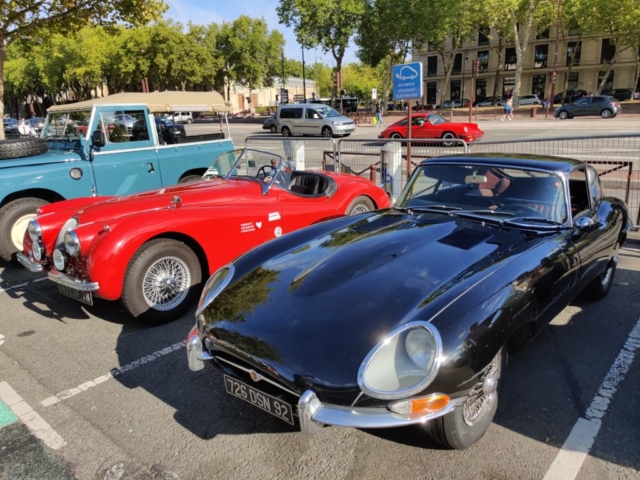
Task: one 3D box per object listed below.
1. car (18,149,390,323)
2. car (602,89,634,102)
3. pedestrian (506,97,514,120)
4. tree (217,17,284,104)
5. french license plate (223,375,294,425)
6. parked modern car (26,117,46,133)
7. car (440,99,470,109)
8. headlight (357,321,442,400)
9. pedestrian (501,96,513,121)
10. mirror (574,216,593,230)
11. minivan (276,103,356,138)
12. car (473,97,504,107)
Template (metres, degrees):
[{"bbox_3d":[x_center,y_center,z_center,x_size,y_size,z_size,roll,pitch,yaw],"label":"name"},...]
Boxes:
[{"bbox_3d":[-0.695,-0.401,5.318,1.580,1.280,4.380,11,20,39],"label":"car"},{"bbox_3d":[40.775,-20.028,69.000,4.550,1.660,1.830,8,18,35],"label":"car"},{"bbox_3d":[14.715,-10.157,38.500,0.450,1.700,0.500,8,18,35],"label":"pedestrian"},{"bbox_3d":[-10.819,-27.085,77.707,10.500,14.300,10.500,-2,15,0],"label":"tree"},{"bbox_3d":[-0.290,0.744,2.337,0.460,0.100,0.015,11,22,41],"label":"french license plate"},{"bbox_3d":[-28.395,-11.508,50.000,1.800,1.500,4.300,-12,17,-34],"label":"parked modern car"},{"bbox_3d":[22.885,-22.901,84.000,4.300,1.470,1.780,8,18,35],"label":"car"},{"bbox_3d":[0.321,0.474,2.000,0.255,0.230,0.320,11,19,41],"label":"headlight"},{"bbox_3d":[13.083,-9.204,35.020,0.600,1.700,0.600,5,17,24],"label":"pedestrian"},{"bbox_3d":[1.600,-0.100,3.030,0.115,0.090,0.080,12,21,41],"label":"mirror"},{"bbox_3d":[-0.172,-6.852,28.600,4.450,1.820,1.790,7,17,31],"label":"minivan"},{"bbox_3d":[23.388,-19.013,68.677,4.300,1.480,1.780,12,20,40],"label":"car"}]

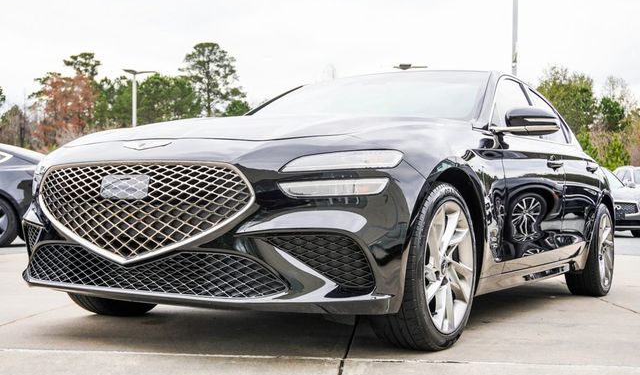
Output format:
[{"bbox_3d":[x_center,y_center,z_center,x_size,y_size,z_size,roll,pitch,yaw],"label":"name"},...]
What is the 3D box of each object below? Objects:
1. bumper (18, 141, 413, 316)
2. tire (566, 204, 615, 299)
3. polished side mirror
[{"bbox_3d":[-0.533,0.133,3.005,1.820,0.610,0.650,0,-3,31],"label":"bumper"},{"bbox_3d":[1.908,0.438,5.437,0.260,0.660,0.660,0,-3,32],"label":"tire"},{"bbox_3d":[1.014,-0.321,3.736,0.255,0.145,0.210,0,-3,31],"label":"polished side mirror"}]

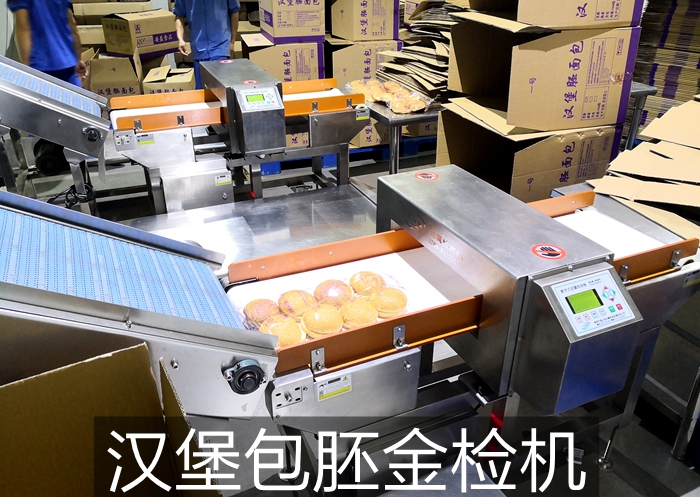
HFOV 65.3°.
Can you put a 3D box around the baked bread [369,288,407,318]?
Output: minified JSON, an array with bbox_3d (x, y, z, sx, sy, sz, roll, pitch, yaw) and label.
[{"bbox_3d":[0.101,0.137,1.395,0.093,0.053,0.093,-1,28,0],"label":"baked bread"}]

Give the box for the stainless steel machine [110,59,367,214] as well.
[{"bbox_3d":[-0.587,-0.481,3.200,1.397,1.037,0.812,-12,31,-22],"label":"stainless steel machine"}]

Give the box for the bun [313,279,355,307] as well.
[{"bbox_3d":[-0.040,0.115,1.442,0.105,0.050,0.105,-1,28,0],"label":"bun"}]

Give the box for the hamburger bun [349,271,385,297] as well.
[{"bbox_3d":[0.050,0.090,1.487,0.098,0.050,0.098,-1,28,0],"label":"hamburger bun"}]

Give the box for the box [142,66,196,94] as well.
[{"bbox_3d":[-1.772,-1.551,5.463,0.430,0.379,0.632,-5,29,-11],"label":"box"}]

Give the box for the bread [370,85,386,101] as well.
[{"bbox_3d":[0.179,-0.979,3.425,0.097,0.050,0.097,-12,31,-22],"label":"bread"}]

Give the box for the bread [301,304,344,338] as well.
[{"bbox_3d":[-0.068,0.179,1.341,0.097,0.050,0.097,1,29,0],"label":"bread"}]

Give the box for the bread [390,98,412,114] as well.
[{"bbox_3d":[0.296,-0.816,3.139,0.097,0.050,0.097,-12,31,-22],"label":"bread"}]

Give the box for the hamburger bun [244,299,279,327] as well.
[{"bbox_3d":[-0.217,0.165,1.363,0.097,0.050,0.097,1,29,0],"label":"hamburger bun"}]

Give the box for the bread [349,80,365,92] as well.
[{"bbox_3d":[0.042,-1.051,3.554,0.097,0.050,0.097,1,29,0],"label":"bread"}]

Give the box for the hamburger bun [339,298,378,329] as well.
[{"bbox_3d":[0.024,0.158,1.357,0.094,0.052,0.094,-1,28,0],"label":"hamburger bun"}]

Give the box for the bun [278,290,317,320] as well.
[{"bbox_3d":[-0.133,0.144,1.386,0.096,0.054,0.096,-1,28,0],"label":"bun"}]

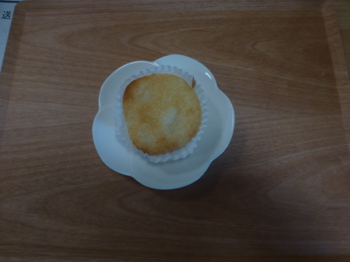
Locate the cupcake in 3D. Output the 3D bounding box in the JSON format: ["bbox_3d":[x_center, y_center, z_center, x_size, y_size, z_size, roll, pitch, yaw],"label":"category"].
[{"bbox_3d":[-0.011,-0.013,0.222,0.079,0.039,0.084,0,73,-1],"label":"cupcake"}]

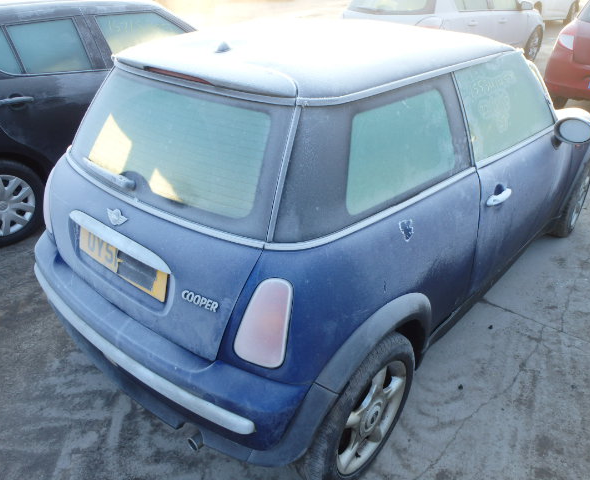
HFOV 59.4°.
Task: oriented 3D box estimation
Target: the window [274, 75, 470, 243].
[{"bbox_3d":[0.295,-0.287,1.661,0.993,0.384,0.122,-25,26,-36],"label":"window"}]

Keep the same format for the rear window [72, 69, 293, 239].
[{"bbox_3d":[-0.430,-0.330,1.736,1.074,0.424,0.063,23,0,35],"label":"rear window"}]

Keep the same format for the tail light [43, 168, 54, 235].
[{"bbox_3d":[-0.998,-0.162,2.134,0.057,0.263,0.162,3,25,-25],"label":"tail light"}]

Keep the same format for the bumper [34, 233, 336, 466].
[{"bbox_3d":[-0.566,0.356,1.942,1.580,0.410,0.260,23,36,35],"label":"bumper"}]

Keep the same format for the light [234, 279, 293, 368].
[{"bbox_3d":[-0.088,0.225,1.444,0.162,0.263,0.057,7,15,11],"label":"light"}]

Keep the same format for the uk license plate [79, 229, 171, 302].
[{"bbox_3d":[-0.590,0.063,1.744,0.520,0.111,0.018,23,21,35],"label":"uk license plate"}]

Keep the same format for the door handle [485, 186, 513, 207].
[{"bbox_3d":[0.803,-0.171,2.032,0.052,0.048,0.225,23,36,35],"label":"door handle"}]

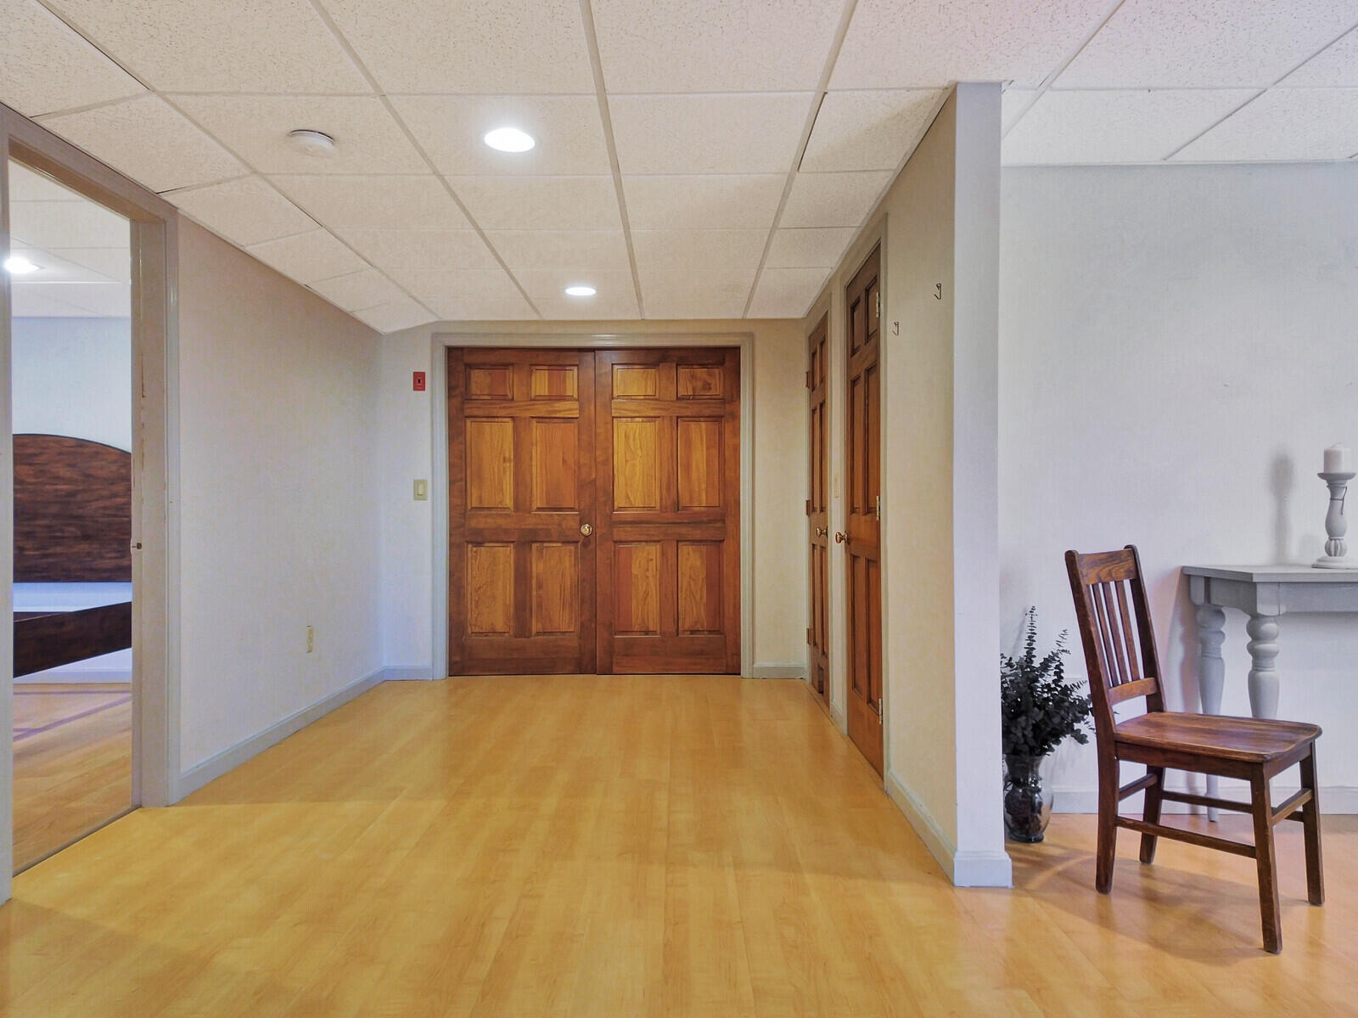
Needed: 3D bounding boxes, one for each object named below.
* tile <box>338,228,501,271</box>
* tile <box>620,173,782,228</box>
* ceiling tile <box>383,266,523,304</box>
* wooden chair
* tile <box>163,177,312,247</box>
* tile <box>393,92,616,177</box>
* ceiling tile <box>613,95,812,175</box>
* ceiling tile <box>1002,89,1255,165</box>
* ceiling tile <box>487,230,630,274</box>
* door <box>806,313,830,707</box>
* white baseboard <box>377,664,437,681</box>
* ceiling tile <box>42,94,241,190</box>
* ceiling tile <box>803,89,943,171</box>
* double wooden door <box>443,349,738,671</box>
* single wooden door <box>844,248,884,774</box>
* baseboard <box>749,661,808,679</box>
[{"bbox_3d":[-1.159,-1.173,3.882,0.613,0.020,0.578,0,0,0],"label":"tile"},{"bbox_3d":[0.094,-1.183,3.320,0.608,0.020,0.561,0,0,0],"label":"tile"},{"bbox_3d":[-1.165,-1.175,4.487,0.608,0.020,0.561,0,0,0],"label":"ceiling tile"},{"bbox_3d":[1.351,0.569,2.279,0.420,0.915,0.530,0,0,-43],"label":"wooden chair"},{"bbox_3d":[-1.639,-1.131,3.300,0.340,0.020,0.582,-15,0,0],"label":"tile"},{"bbox_3d":[-0.534,-1.178,2.719,0.613,0.020,0.578,0,0,0],"label":"tile"},{"bbox_3d":[0.094,-1.185,2.737,0.608,0.020,0.561,0,0,0],"label":"ceiling tile"},{"bbox_3d":[1.353,-1.188,2.695,0.608,0.020,0.478,0,0,0],"label":"ceiling tile"},{"bbox_3d":[-0.534,-1.174,3.882,0.613,0.020,0.578,0,0,0],"label":"ceiling tile"},{"bbox_3d":[0.790,0.016,4.765,0.045,2.030,0.670,0,0,0],"label":"door"},{"bbox_3d":[-1.671,0.996,5.310,0.353,0.100,0.016,0,0,0],"label":"white baseboard"},{"bbox_3d":[-1.639,-1.132,2.718,0.340,0.020,0.582,-15,0,0],"label":"ceiling tile"},{"bbox_3d":[0.593,-1.186,2.737,0.347,0.020,0.561,0,0,0],"label":"ceiling tile"},{"bbox_3d":[-0.529,0.016,5.425,1.835,2.051,0.055,0,0,0],"label":"double wooden door"},{"bbox_3d":[0.788,0.011,3.611,0.045,2.043,0.638,0,0,0],"label":"single wooden door"},{"bbox_3d":[0.617,0.993,5.264,0.321,0.100,0.018,0,0,0],"label":"baseboard"}]

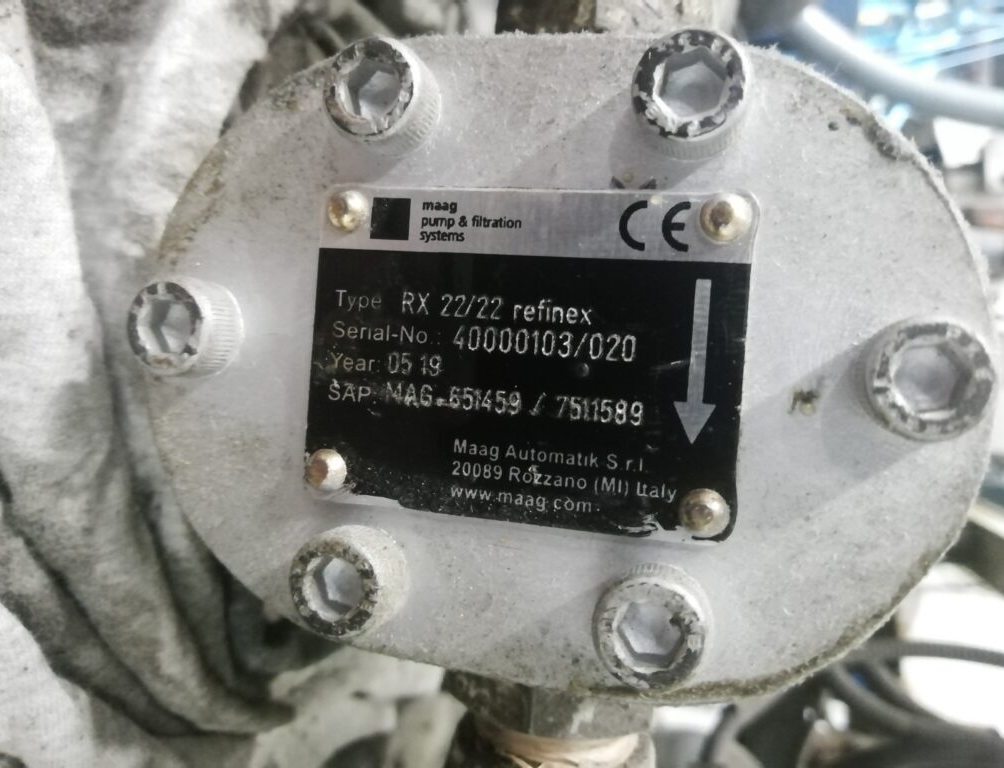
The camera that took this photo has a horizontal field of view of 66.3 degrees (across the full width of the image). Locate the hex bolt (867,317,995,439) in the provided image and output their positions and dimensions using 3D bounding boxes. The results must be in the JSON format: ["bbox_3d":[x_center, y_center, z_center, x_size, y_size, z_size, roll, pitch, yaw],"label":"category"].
[{"bbox_3d":[0.064,-0.001,0.117,0.018,0.018,0.012,4,0,15],"label":"hex bolt"}]

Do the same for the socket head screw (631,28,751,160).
[{"bbox_3d":[0.031,-0.047,0.127,0.018,0.018,0.012,4,0,15],"label":"socket head screw"}]

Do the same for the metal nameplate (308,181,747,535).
[{"bbox_3d":[0.002,-0.005,0.139,0.080,0.060,0.002,4,0,15],"label":"metal nameplate"}]

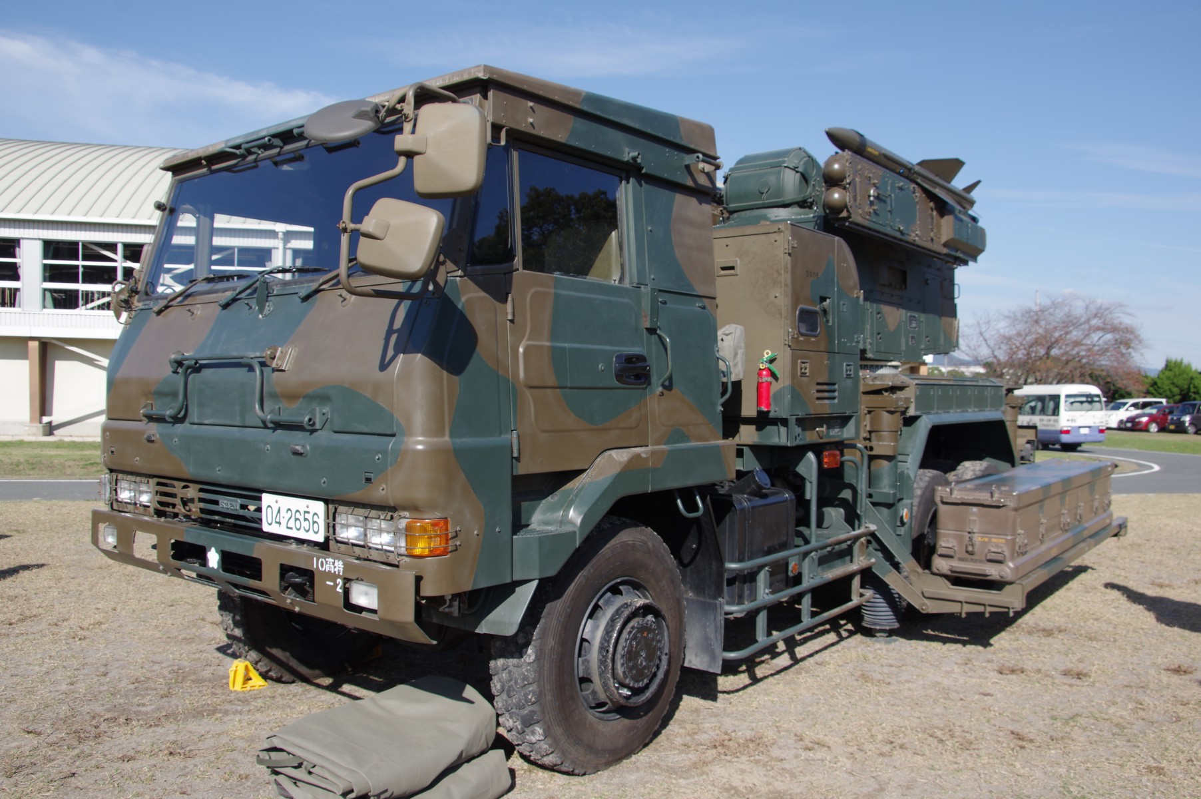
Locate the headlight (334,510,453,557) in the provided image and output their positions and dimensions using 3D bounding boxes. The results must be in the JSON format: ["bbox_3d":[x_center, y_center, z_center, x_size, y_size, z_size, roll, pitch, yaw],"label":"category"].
[{"bbox_3d":[-0.752,0.483,3.690,0.490,0.150,0.150,1,1,34],"label":"headlight"}]

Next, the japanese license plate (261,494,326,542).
[{"bbox_3d":[-1.178,0.453,3.970,0.385,0.155,0.020,1,1,39],"label":"japanese license plate"}]

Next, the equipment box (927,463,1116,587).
[{"bbox_3d":[3.466,0.871,8.120,0.520,0.530,3.600,1,1,36],"label":"equipment box"}]

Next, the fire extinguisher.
[{"bbox_3d":[0.920,-0.100,5.720,0.115,0.340,0.100,1,1,34],"label":"fire extinguisher"}]

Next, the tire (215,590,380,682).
[{"bbox_3d":[-1.600,1.060,5.880,0.300,1.060,1.060,1,1,38],"label":"tire"}]

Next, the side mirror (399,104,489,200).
[{"bbox_3d":[-0.513,-0.800,3.320,0.265,0.305,0.100,0,1,12],"label":"side mirror"}]

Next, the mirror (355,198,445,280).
[{"bbox_3d":[-0.632,-0.502,3.240,0.225,0.235,0.100,12,0,8],"label":"mirror"}]

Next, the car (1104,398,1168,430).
[{"bbox_3d":[29.900,0.830,58.500,4.600,1.680,1.760,0,1,-13],"label":"car"}]

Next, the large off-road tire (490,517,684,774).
[{"bbox_3d":[-0.027,1.062,4.530,0.300,1.060,1.060,1,1,38],"label":"large off-road tire"}]

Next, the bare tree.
[{"bbox_3d":[28.500,-2.500,65.000,11.000,8.000,9.500,0,1,23],"label":"bare tree"}]

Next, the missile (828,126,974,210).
[{"bbox_3d":[3.030,-2.280,10.150,2.700,0.460,0.460,8,-5,-44],"label":"missile"}]

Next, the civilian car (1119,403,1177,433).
[{"bbox_3d":[30.100,1.000,55.000,3.950,1.500,1.700,0,1,-12],"label":"civilian car"}]

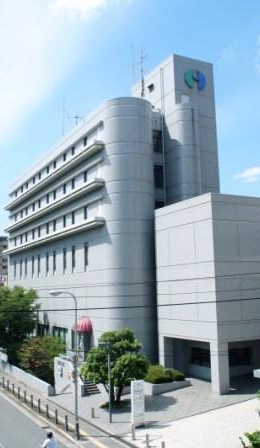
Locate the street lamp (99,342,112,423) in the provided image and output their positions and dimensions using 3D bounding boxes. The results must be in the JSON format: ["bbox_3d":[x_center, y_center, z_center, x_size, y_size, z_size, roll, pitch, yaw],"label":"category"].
[{"bbox_3d":[-1.347,8.878,25.066,0.750,4.349,0.300,3,-10,-28],"label":"street lamp"}]

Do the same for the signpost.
[{"bbox_3d":[0.429,9.753,24.421,0.658,2.353,0.226,3,-10,-28],"label":"signpost"}]

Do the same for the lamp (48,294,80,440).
[{"bbox_3d":[-3.427,7.341,23.549,1.650,7.650,0.350,3,-9,-27],"label":"lamp"}]

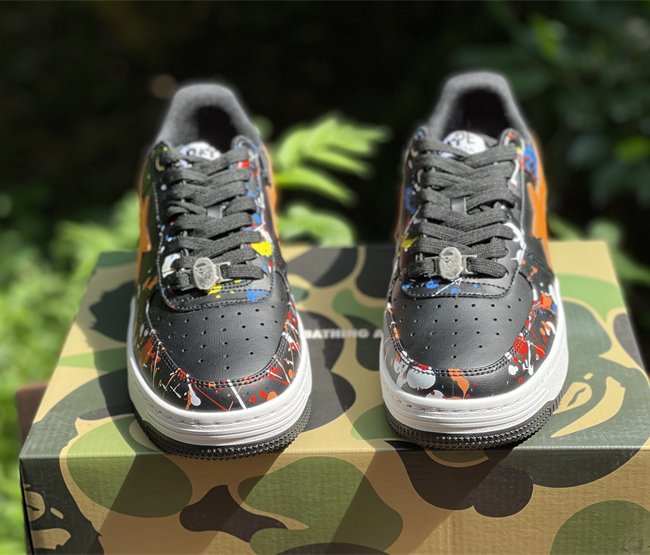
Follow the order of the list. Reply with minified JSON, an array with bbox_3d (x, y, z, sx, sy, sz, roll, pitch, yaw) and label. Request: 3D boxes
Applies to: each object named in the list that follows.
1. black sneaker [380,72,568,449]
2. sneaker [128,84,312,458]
[{"bbox_3d":[0.091,-0.028,0.817,0.106,0.116,0.304,1,29,7],"label":"black sneaker"},{"bbox_3d":[-0.068,-0.022,0.820,0.106,0.116,0.304,-4,29,-1],"label":"sneaker"}]

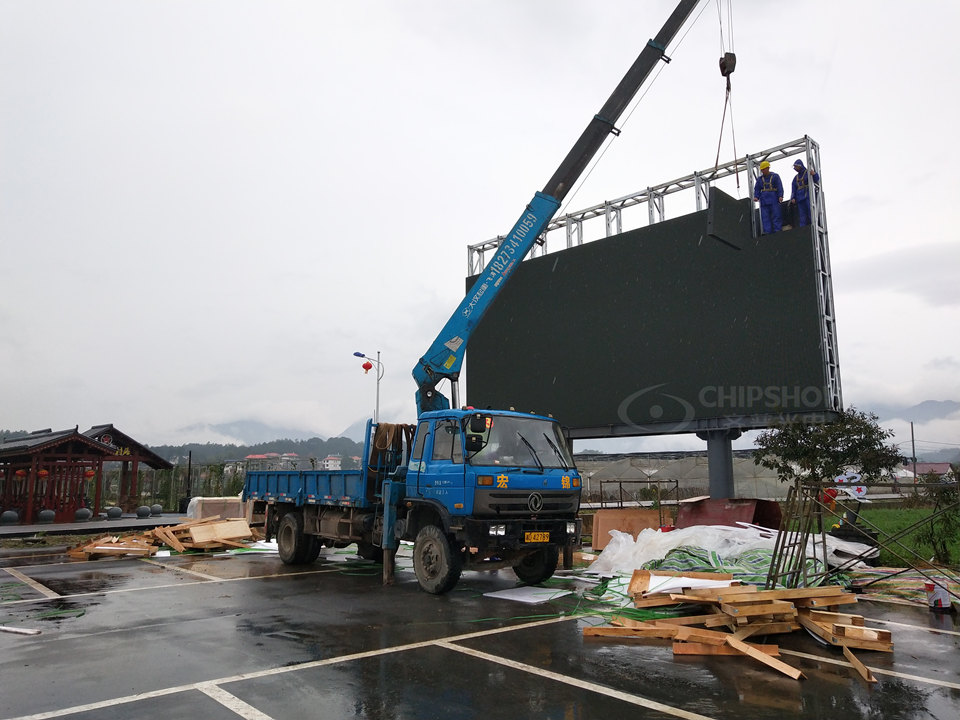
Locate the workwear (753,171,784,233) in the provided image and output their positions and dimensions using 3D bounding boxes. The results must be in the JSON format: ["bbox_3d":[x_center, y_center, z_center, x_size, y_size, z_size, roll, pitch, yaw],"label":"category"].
[{"bbox_3d":[6.434,-3.501,18.554,0.600,1.460,0.340,-5,-10,28],"label":"workwear"}]

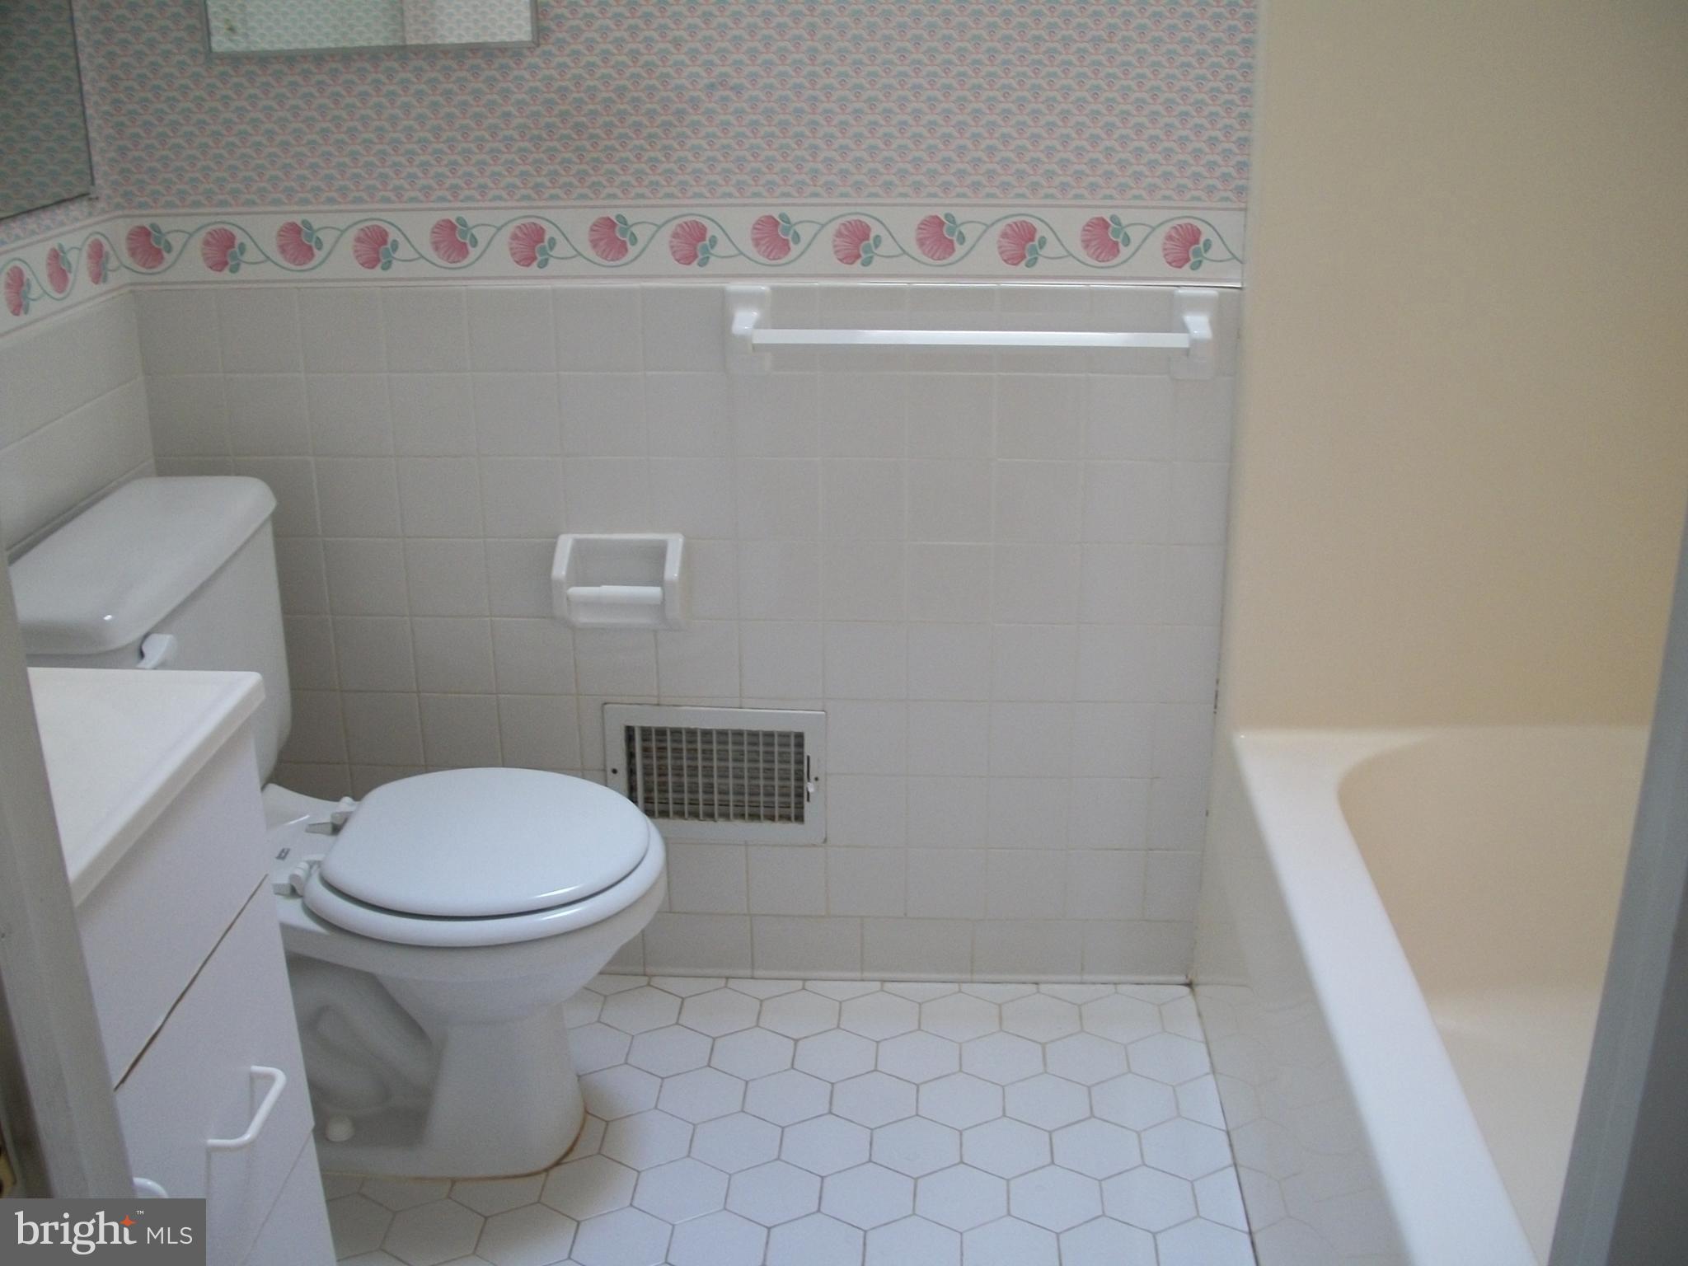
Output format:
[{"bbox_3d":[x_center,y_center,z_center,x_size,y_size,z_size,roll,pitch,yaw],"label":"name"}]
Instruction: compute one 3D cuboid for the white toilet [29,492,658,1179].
[{"bbox_3d":[-0.544,0.248,2.004,0.690,0.750,0.490,1,20,4],"label":"white toilet"}]

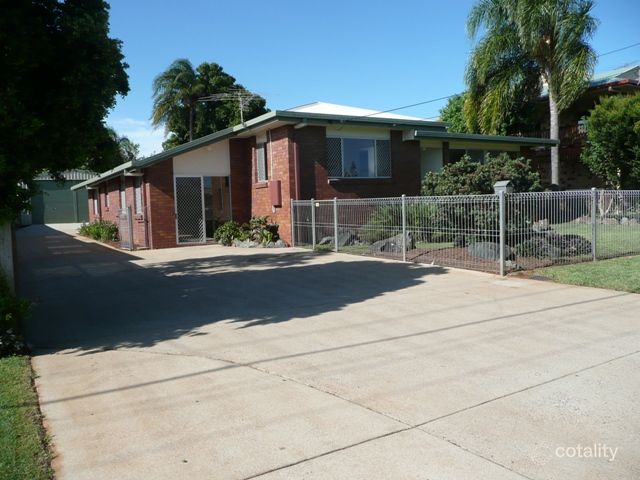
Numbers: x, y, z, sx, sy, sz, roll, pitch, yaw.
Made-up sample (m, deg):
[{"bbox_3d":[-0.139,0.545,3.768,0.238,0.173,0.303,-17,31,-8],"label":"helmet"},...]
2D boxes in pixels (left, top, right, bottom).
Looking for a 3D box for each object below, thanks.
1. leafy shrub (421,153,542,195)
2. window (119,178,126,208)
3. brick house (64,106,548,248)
[{"bbox_3d":[4.159,-1.058,13.338,2.800,2.330,2.400,-4,5,-28],"label":"leafy shrub"},{"bbox_3d":[-7.741,-1.741,20.355,0.100,1.280,1.450,-4,5,-28],"label":"window"},{"bbox_3d":[-2.945,-2.978,25.582,15.000,4.800,22.000,-4,5,-28],"label":"brick house"}]

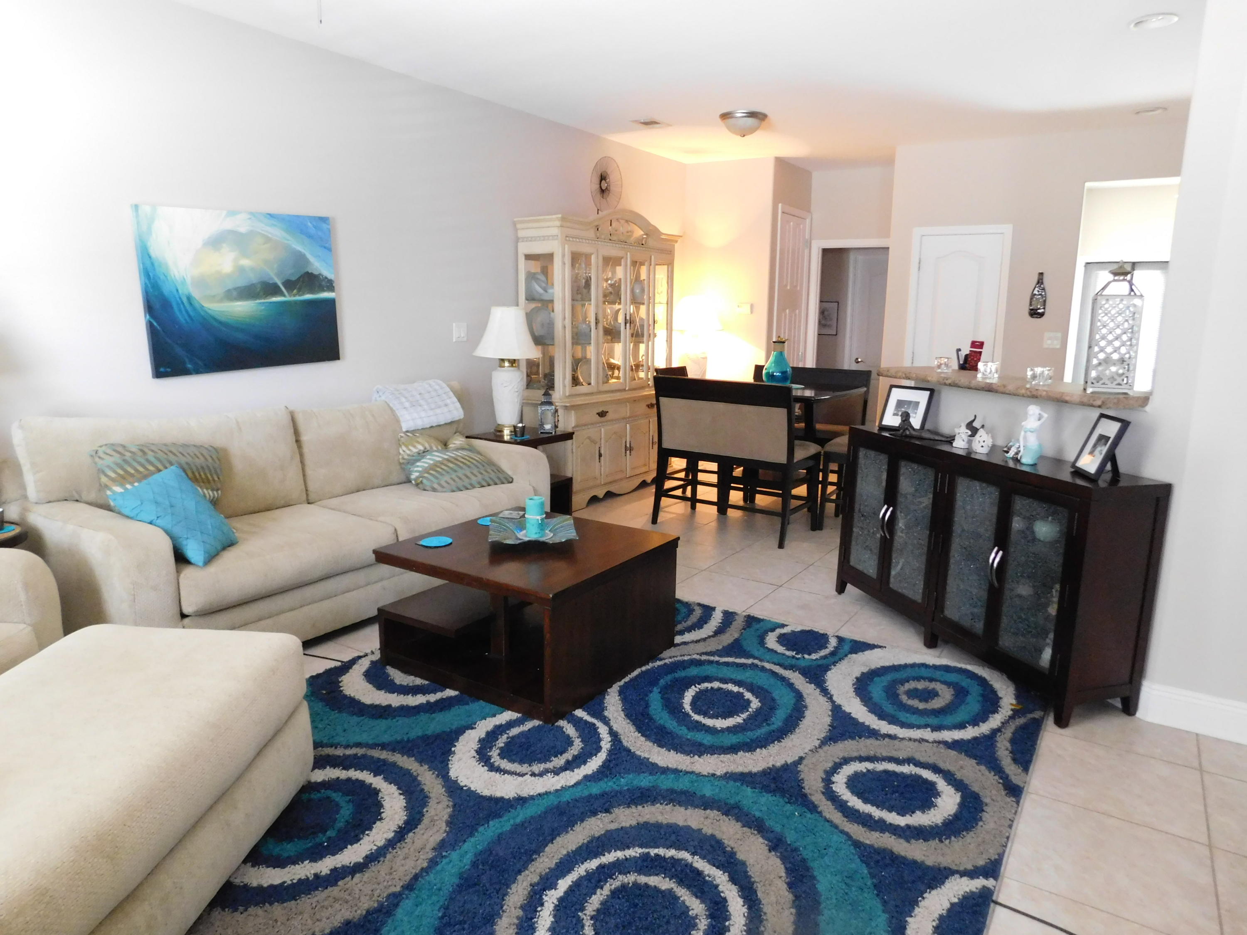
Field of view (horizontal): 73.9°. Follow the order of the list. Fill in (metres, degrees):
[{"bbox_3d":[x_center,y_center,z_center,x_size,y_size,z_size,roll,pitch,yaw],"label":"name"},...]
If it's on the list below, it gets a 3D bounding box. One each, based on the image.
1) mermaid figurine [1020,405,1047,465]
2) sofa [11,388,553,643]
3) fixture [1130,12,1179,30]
[{"bbox_3d":[1.610,-0.135,3.246,0.095,0.222,0.110,-9,15,-42],"label":"mermaid figurine"},{"bbox_3d":[-1.452,0.189,3.990,0.980,0.940,2.360,9,14,36],"label":"sofa"},{"bbox_3d":[2.397,-1.998,3.744,0.190,0.030,0.190,8,13,31],"label":"fixture"}]

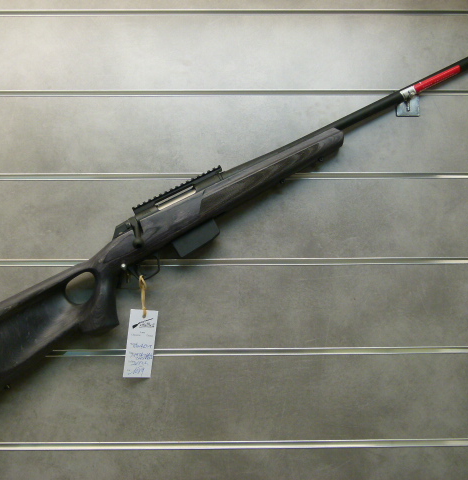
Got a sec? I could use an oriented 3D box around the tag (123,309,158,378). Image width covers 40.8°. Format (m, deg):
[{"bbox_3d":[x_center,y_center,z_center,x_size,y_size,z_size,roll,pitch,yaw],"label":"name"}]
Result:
[{"bbox_3d":[-0.151,0.169,1.023,0.044,0.107,0.002,6,-8,0],"label":"tag"}]

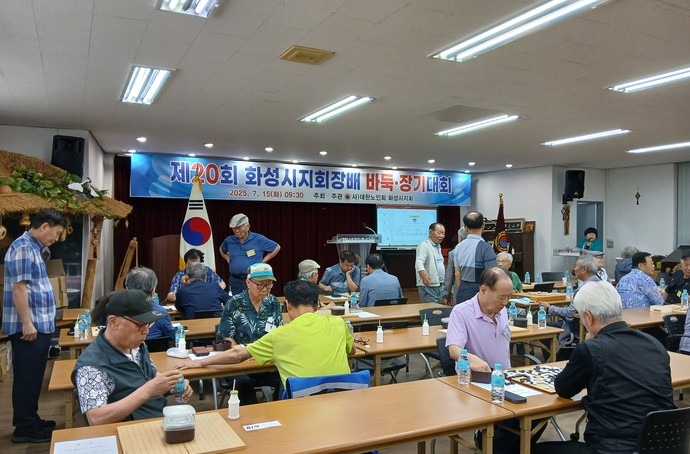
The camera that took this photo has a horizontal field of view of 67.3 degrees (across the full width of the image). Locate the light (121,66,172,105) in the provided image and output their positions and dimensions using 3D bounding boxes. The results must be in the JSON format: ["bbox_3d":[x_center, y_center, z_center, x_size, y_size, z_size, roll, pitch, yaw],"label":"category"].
[{"bbox_3d":[-1.742,-1.209,4.494,0.300,0.060,1.240,0,0,-28],"label":"light"}]

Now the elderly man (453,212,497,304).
[{"bbox_3d":[1.375,0.705,5.500,0.530,1.710,0.330,0,0,13],"label":"elderly man"}]

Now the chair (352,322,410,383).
[{"bbox_3d":[0.266,1.173,4.210,0.460,0.780,0.500,0,0,-37],"label":"chair"}]

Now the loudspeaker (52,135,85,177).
[{"bbox_3d":[-3.240,-0.775,6.100,0.335,0.540,0.290,0,11,-38],"label":"loudspeaker"}]

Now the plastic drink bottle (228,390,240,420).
[{"bbox_3d":[-0.475,0.764,2.235,0.051,0.115,0.051,0,0,0],"label":"plastic drink bottle"}]

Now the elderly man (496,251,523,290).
[{"bbox_3d":[1.993,0.945,6.395,0.520,1.250,0.700,0,0,-7],"label":"elderly man"}]

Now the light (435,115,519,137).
[{"bbox_3d":[1.530,-1.213,6.114,0.300,0.080,1.250,0,0,-27],"label":"light"}]

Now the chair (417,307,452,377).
[{"bbox_3d":[0.939,1.165,4.594,0.480,0.800,0.530,0,0,-22],"label":"chair"}]

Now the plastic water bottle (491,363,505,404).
[{"bbox_3d":[0.723,0.736,2.443,0.065,0.185,0.065,0,0,0],"label":"plastic water bottle"}]

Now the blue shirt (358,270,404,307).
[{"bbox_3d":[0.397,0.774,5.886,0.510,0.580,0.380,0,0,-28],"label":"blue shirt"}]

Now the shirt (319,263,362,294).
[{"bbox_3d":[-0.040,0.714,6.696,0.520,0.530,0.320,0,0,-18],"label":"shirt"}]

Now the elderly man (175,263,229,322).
[{"bbox_3d":[-1.388,0.963,5.112,0.560,1.210,0.780,0,0,-28],"label":"elderly man"}]

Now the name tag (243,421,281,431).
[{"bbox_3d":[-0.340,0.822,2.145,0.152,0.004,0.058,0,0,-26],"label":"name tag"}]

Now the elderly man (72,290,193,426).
[{"bbox_3d":[-0.921,0.926,2.445,0.680,1.250,0.500,0,0,18],"label":"elderly man"}]

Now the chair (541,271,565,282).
[{"bbox_3d":[3.447,1.158,8.312,0.470,0.800,0.500,0,0,-28],"label":"chair"}]

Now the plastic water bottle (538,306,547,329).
[{"bbox_3d":[1.626,0.744,4.267,0.064,0.180,0.064,0,0,0],"label":"plastic water bottle"}]

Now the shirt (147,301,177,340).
[{"bbox_3d":[-1.413,0.727,3.666,0.500,0.550,0.330,0,0,-16],"label":"shirt"}]

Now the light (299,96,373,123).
[{"bbox_3d":[-0.095,-1.210,5.365,0.310,0.080,1.250,0,0,-28],"label":"light"}]

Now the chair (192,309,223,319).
[{"bbox_3d":[-1.292,1.164,5.014,0.480,0.800,0.530,0,0,-28],"label":"chair"}]

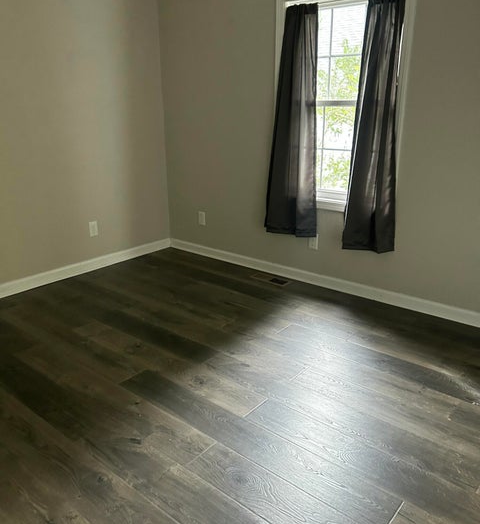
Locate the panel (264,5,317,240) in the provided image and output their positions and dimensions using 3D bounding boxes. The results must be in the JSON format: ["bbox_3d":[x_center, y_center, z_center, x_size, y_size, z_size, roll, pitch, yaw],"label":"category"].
[{"bbox_3d":[0.373,-0.951,3.372,0.450,1.535,0.110,14,23,37],"label":"panel"}]

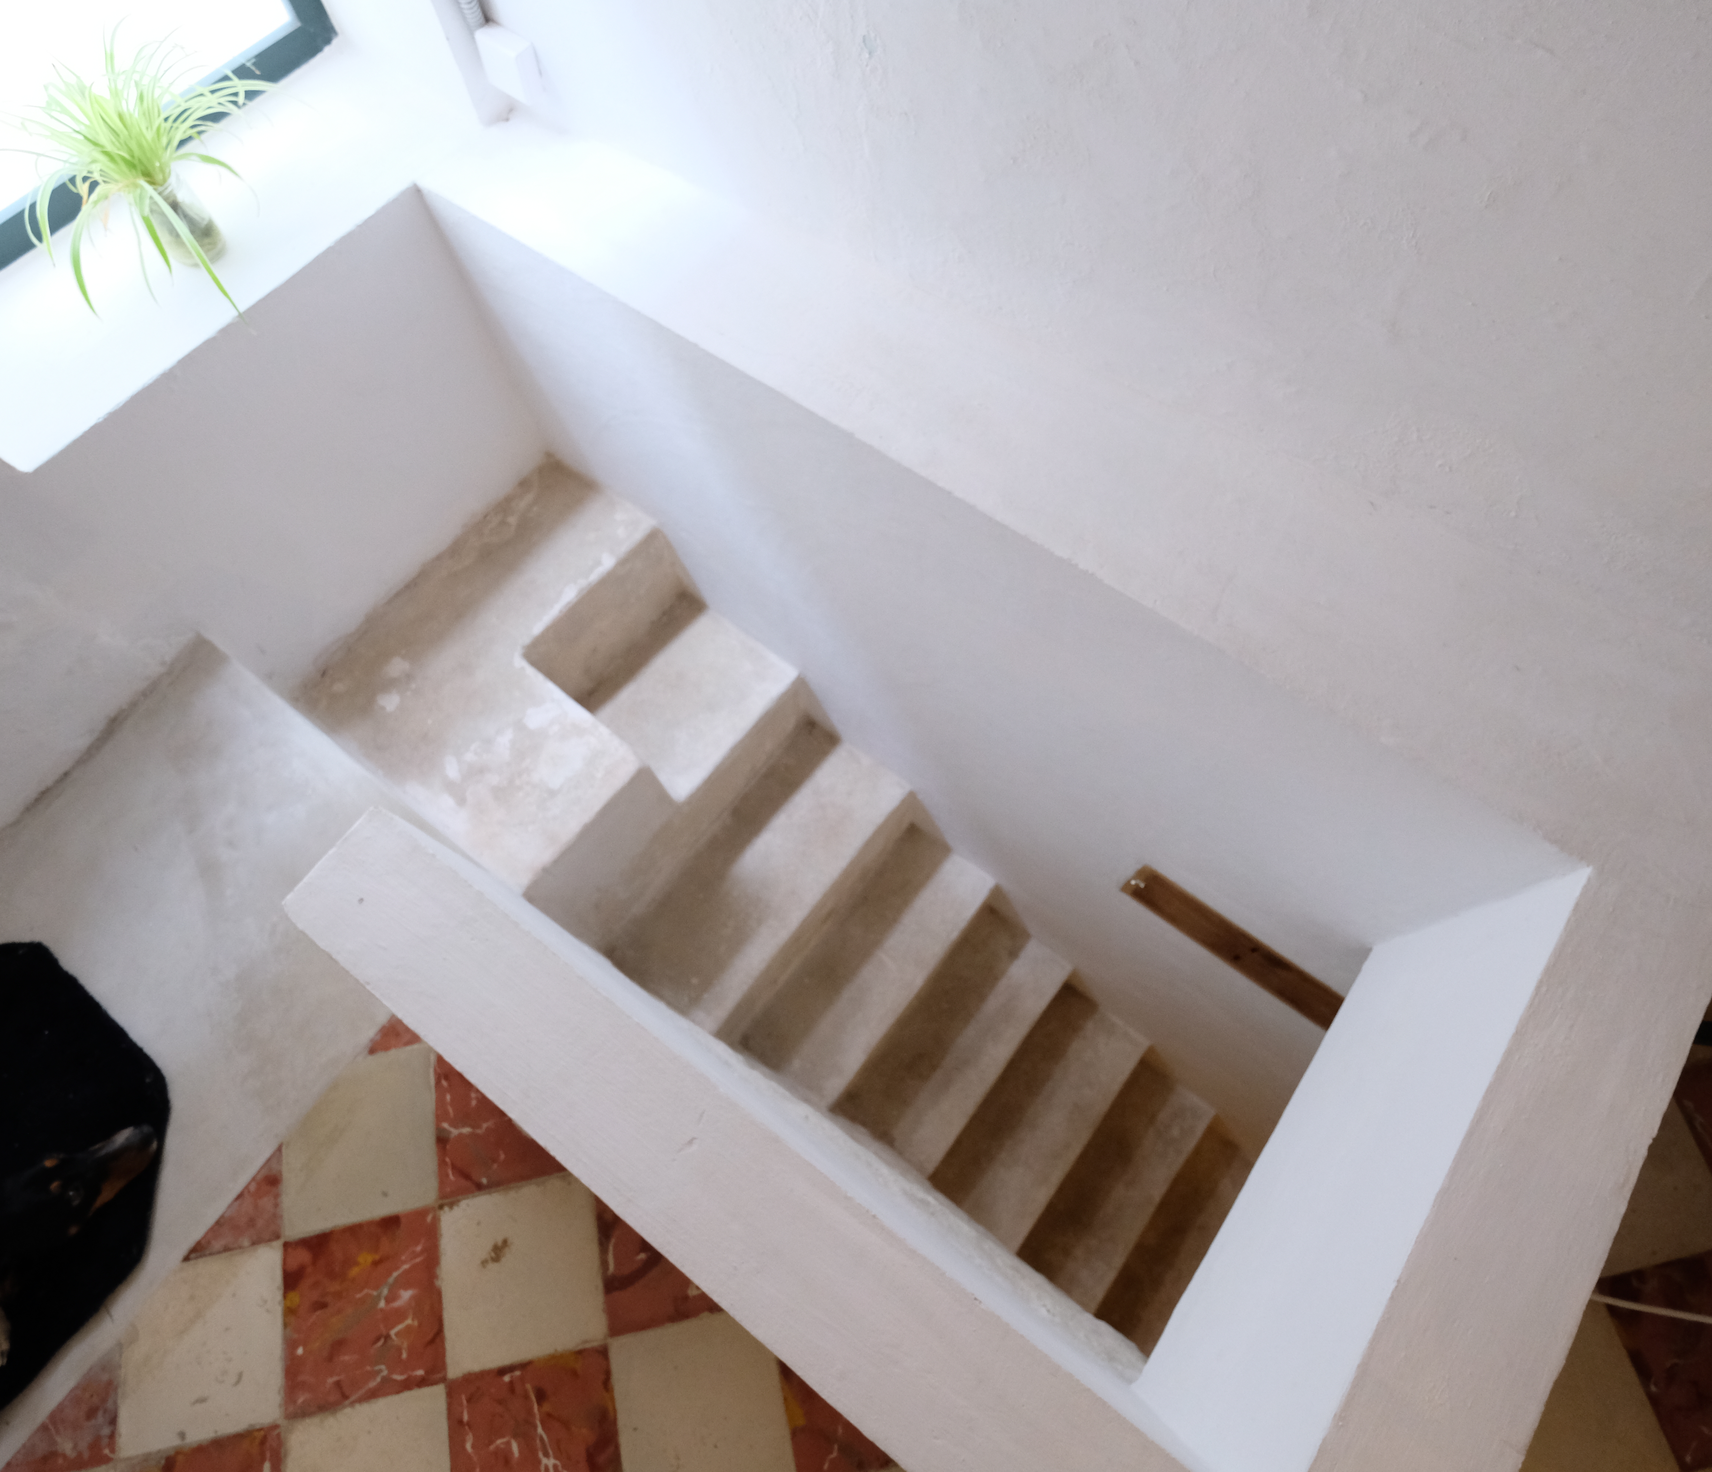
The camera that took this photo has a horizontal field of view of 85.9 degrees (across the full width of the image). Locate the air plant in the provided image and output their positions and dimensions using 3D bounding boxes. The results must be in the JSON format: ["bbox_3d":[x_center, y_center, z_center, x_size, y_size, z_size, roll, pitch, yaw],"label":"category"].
[{"bbox_3d":[-0.917,-0.743,1.215,0.240,0.216,0.300,38,75,15],"label":"air plant"}]

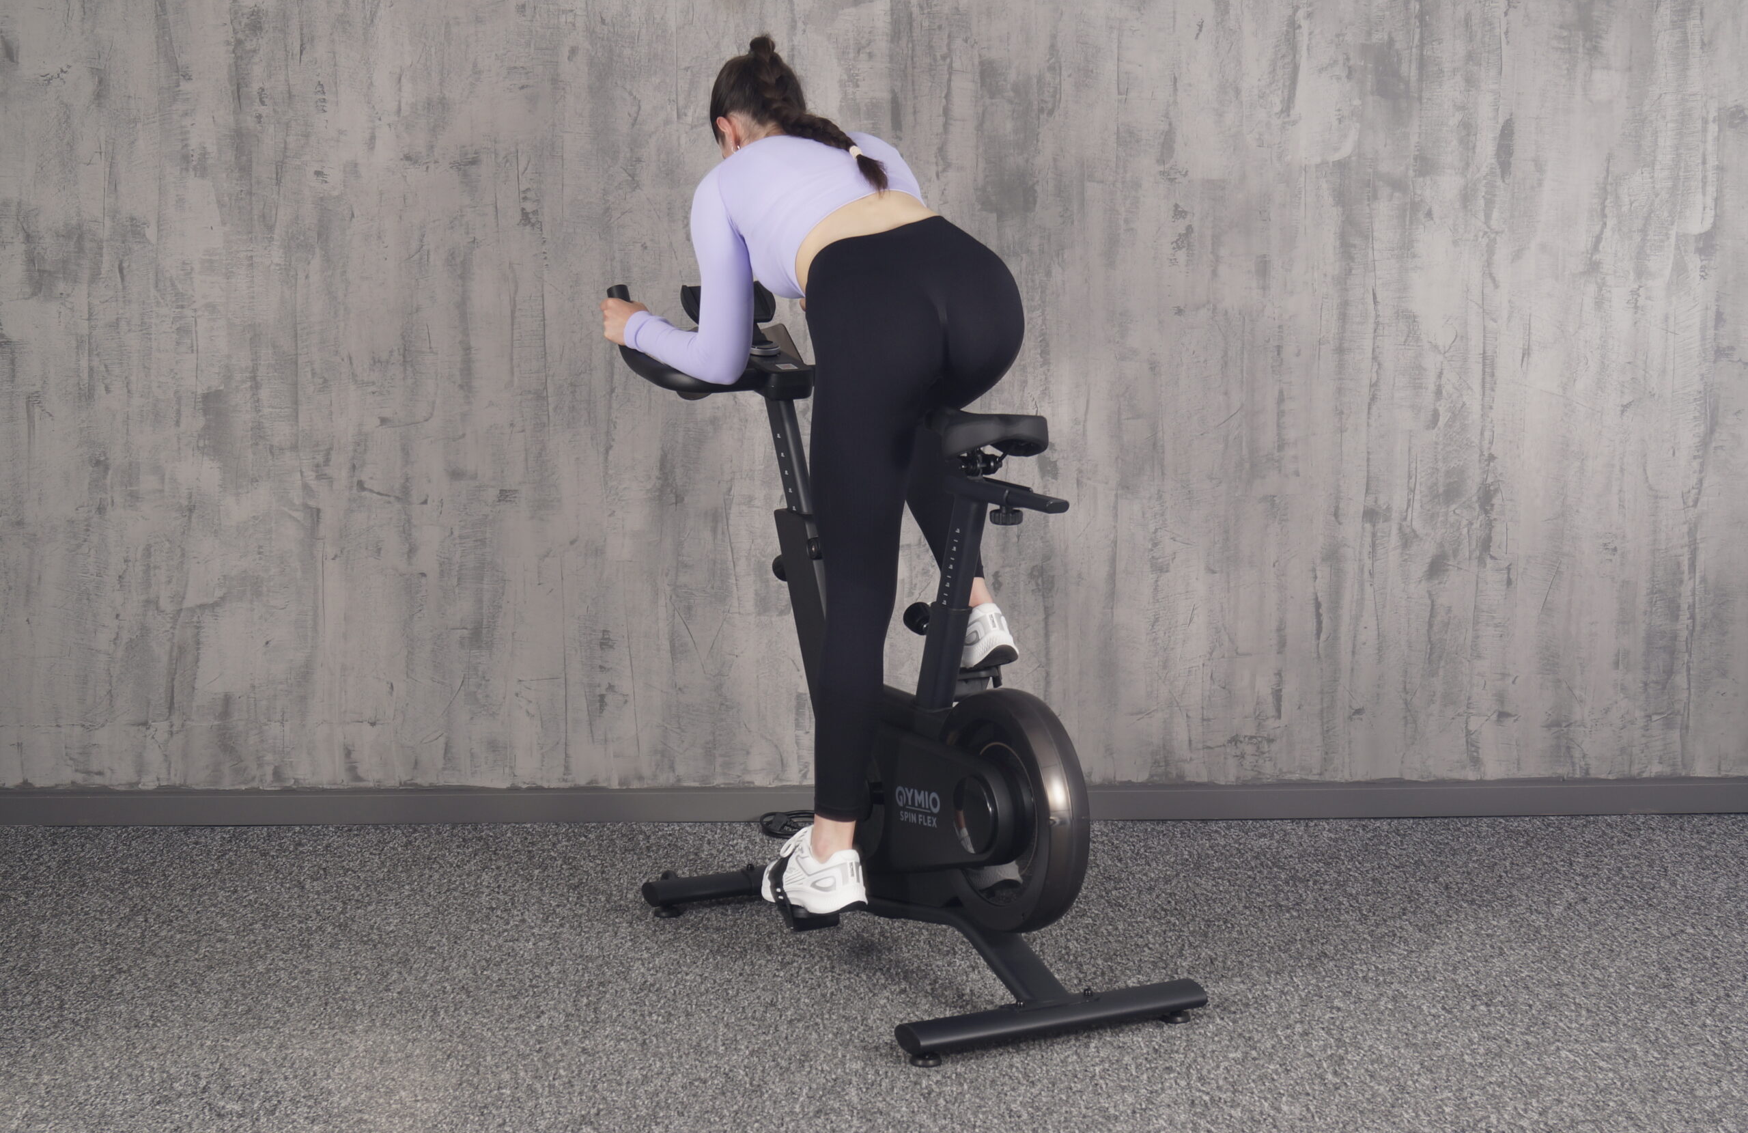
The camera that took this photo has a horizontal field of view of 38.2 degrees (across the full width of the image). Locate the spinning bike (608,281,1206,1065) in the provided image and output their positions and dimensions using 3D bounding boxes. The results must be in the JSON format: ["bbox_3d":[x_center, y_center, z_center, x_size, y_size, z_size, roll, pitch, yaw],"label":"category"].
[{"bbox_3d":[0.003,0.091,4.160,0.505,1.109,1.247,-3,7,-27],"label":"spinning bike"}]

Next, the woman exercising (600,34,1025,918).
[{"bbox_3d":[-0.066,-0.197,4.263,0.495,1.421,0.965,-3,7,-27],"label":"woman exercising"}]

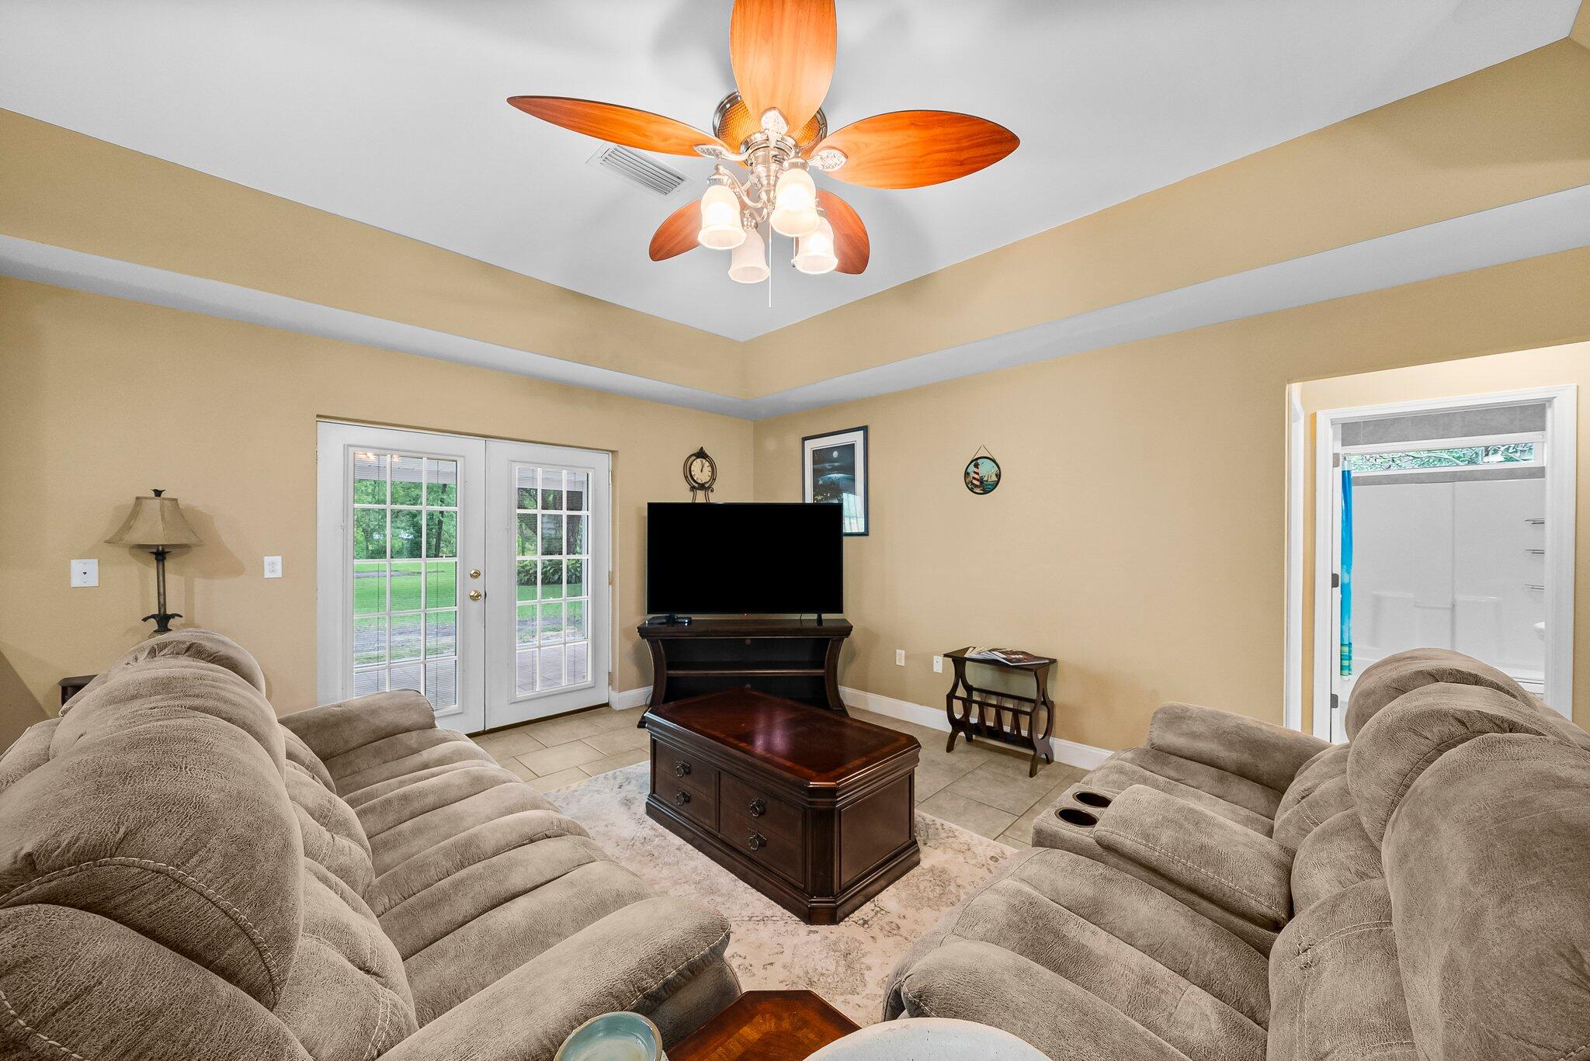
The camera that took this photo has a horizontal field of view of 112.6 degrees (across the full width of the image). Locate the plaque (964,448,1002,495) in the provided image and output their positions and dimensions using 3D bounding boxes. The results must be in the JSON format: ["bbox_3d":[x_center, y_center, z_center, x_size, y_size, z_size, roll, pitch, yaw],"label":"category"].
[{"bbox_3d":[1.257,-0.402,3.580,0.263,0.323,0.020,1,1,45],"label":"plaque"}]

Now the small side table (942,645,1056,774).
[{"bbox_3d":[1.283,1.125,3.351,0.555,0.628,0.365,1,1,45],"label":"small side table"}]

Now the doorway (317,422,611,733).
[{"bbox_3d":[-2.130,0.383,3.689,0.070,2.015,1.775,1,1,45],"label":"doorway"}]

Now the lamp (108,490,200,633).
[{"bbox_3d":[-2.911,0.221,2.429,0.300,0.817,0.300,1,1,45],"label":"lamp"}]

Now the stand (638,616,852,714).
[{"bbox_3d":[-0.373,1.065,4.037,1.550,0.730,0.380,0,0,-2],"label":"stand"}]

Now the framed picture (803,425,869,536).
[{"bbox_3d":[0.313,-0.399,4.501,0.723,0.880,0.030,1,1,45],"label":"framed picture"}]

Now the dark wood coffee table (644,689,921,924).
[{"bbox_3d":[-0.124,1.184,2.527,1.275,0.507,0.701,1,1,45],"label":"dark wood coffee table"}]

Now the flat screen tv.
[{"bbox_3d":[-0.378,0.218,3.998,1.477,0.848,0.080,0,0,-2],"label":"flat screen tv"}]

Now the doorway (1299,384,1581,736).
[{"bbox_3d":[3.299,0.384,2.760,0.860,2.130,0.130,1,1,45],"label":"doorway"}]

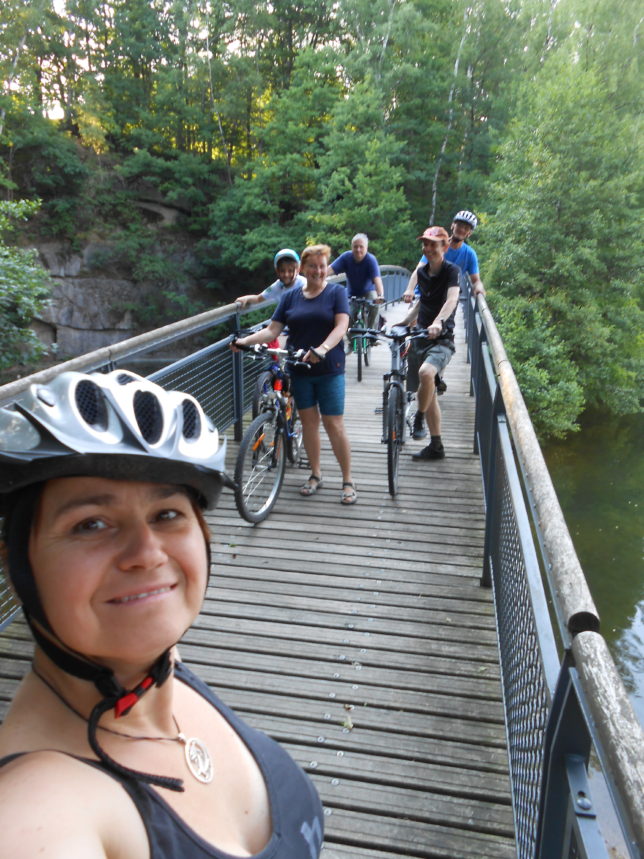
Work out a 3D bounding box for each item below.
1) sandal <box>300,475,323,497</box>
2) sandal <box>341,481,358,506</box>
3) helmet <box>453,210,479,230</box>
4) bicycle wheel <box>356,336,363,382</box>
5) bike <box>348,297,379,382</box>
[{"bbox_3d":[-0.056,0.360,4.363,0.100,0.092,0.250,5,17,17],"label":"sandal"},{"bbox_3d":[0.181,0.400,4.229,0.100,0.092,0.250,1,16,4],"label":"sandal"},{"bbox_3d":[1.335,-1.939,6.000,0.210,0.155,0.270,24,22,12],"label":"helmet"},{"bbox_3d":[0.449,-0.877,7.455,0.055,0.670,0.670,1,16,4],"label":"bicycle wheel"},{"bbox_3d":[0.520,-1.171,7.906,0.600,0.990,1.700,2,16,8],"label":"bike"}]

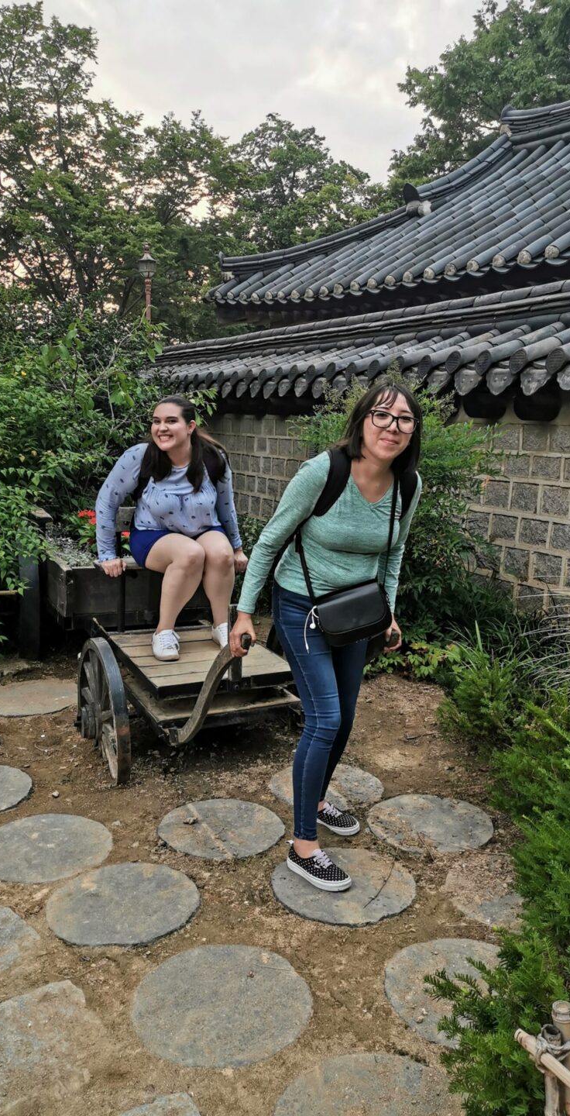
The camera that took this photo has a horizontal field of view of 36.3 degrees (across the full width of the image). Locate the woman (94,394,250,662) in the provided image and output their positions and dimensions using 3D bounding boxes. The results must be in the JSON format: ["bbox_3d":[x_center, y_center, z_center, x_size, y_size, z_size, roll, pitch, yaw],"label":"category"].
[{"bbox_3d":[-0.466,-0.173,3.923,0.687,1.089,0.667,-4,12,-22],"label":"woman"}]

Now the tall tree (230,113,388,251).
[{"bbox_3d":[0.624,-8.051,25.989,6.000,9.750,6.000,1,10,0],"label":"tall tree"}]

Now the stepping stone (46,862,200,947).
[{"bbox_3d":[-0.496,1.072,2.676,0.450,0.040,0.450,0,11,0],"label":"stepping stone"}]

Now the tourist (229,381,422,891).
[{"bbox_3d":[0.143,0.240,2.780,0.510,1.560,0.628,-6,12,-28],"label":"tourist"}]

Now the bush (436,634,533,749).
[{"bbox_3d":[0.899,0.559,4.047,0.420,0.460,0.420,1,10,0],"label":"bush"}]

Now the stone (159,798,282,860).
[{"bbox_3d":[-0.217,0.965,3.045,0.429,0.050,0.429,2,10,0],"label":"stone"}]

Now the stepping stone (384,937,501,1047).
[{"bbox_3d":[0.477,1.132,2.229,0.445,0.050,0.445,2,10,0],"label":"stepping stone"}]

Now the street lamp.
[{"bbox_3d":[-2.708,-4.014,17.412,0.370,4.361,0.370,0,11,0],"label":"street lamp"}]

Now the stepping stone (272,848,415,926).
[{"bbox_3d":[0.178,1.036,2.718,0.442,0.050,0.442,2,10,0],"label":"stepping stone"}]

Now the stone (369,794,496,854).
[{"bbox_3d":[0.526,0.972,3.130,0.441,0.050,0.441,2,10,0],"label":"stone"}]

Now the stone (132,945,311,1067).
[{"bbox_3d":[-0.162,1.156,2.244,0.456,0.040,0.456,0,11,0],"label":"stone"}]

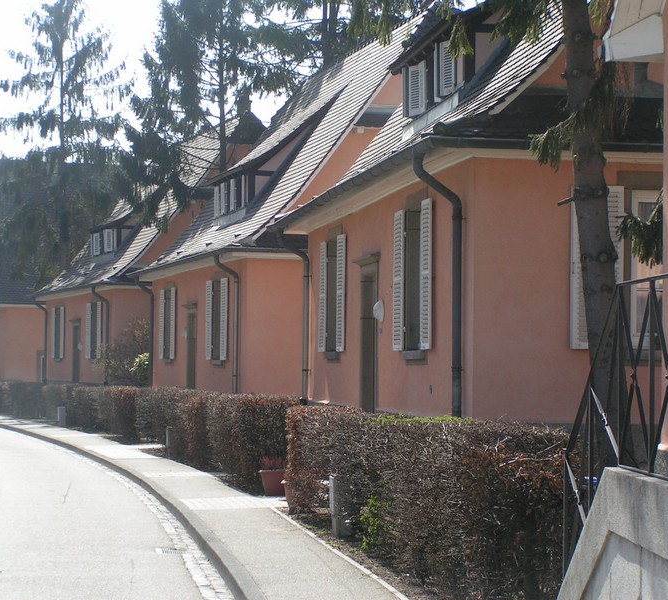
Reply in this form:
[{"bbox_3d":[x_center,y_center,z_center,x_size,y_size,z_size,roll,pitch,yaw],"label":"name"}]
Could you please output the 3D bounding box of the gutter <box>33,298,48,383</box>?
[{"bbox_3d":[-9.377,1.390,63.500,0.430,2.870,0.100,1,-2,-17],"label":"gutter"}]

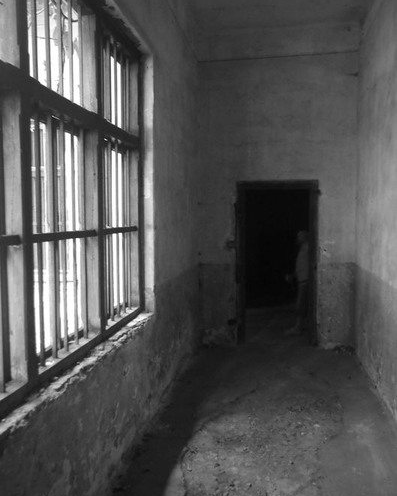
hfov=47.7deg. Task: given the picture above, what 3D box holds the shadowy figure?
[{"bbox_3d":[1.498,0.510,6.699,0.400,1.570,0.460,0,4,13],"label":"shadowy figure"}]

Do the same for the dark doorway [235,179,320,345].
[{"bbox_3d":[1.055,0.210,5.996,1.060,2.180,0.150,0,4,10],"label":"dark doorway"}]

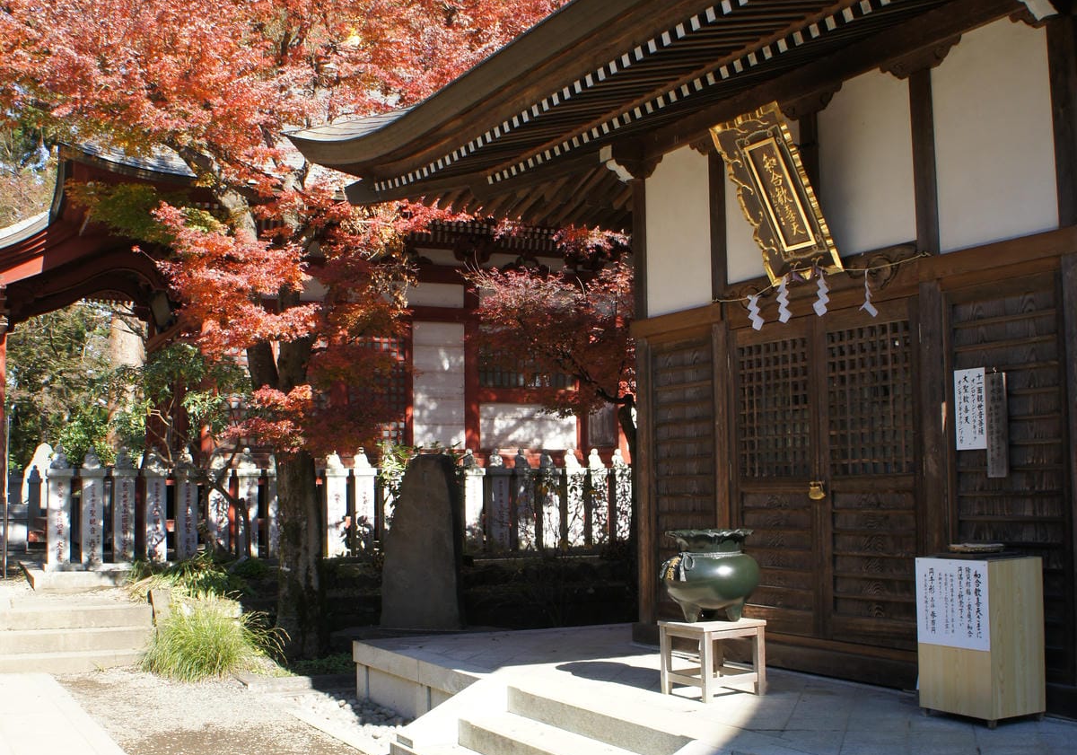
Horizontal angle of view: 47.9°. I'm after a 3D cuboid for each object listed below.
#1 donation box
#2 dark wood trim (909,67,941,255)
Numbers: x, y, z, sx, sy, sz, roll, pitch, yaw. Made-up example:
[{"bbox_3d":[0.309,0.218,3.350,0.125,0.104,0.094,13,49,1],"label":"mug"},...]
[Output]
[{"bbox_3d":[2.255,1.323,6.185,0.412,0.803,0.456,3,-7,-30],"label":"donation box"},{"bbox_3d":[2.342,-1.282,7.240,0.129,1.129,0.173,3,-7,-30],"label":"dark wood trim"}]

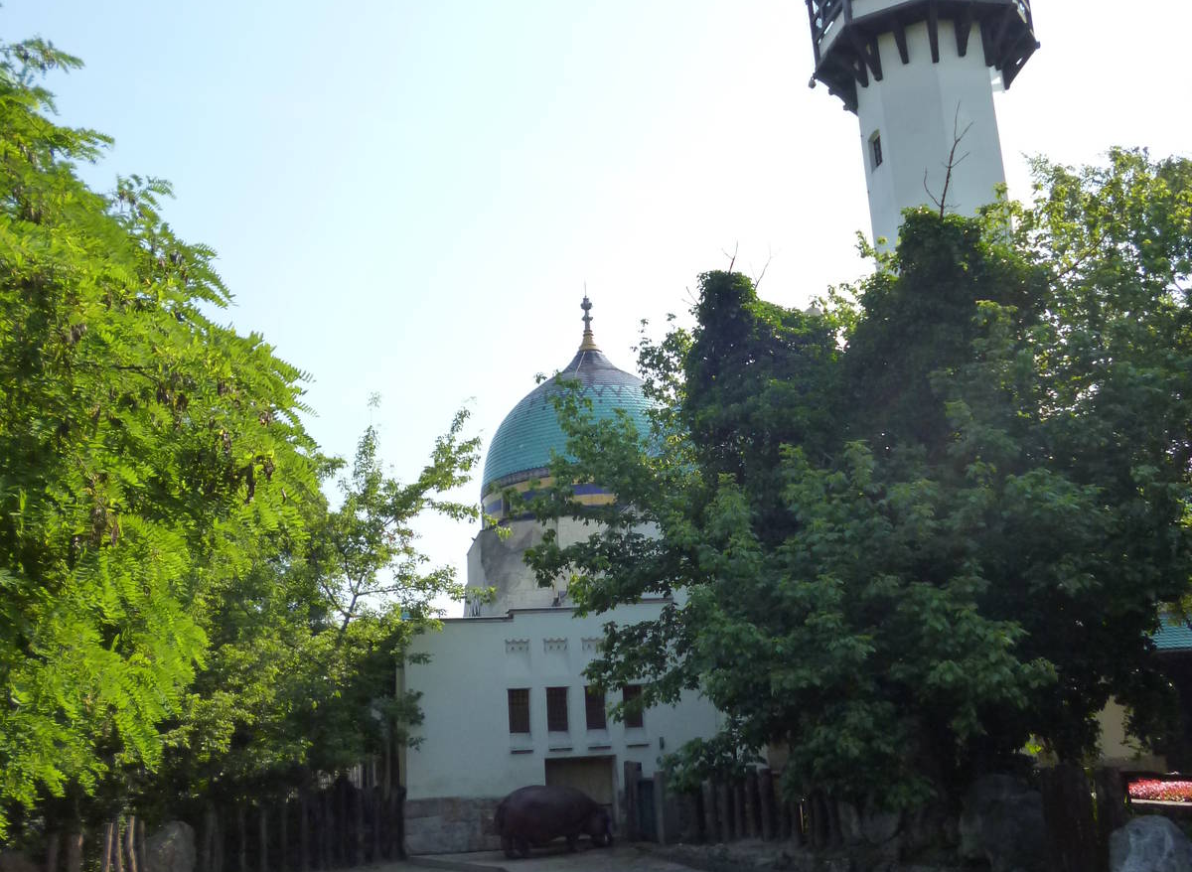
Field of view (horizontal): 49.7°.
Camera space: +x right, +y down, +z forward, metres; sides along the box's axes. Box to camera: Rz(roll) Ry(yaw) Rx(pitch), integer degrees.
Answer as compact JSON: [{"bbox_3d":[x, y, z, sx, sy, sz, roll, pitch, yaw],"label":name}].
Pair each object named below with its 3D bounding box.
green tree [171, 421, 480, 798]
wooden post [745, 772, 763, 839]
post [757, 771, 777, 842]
[{"bbox_3d":[-4.914,3.502,23.361,5.800,8.069,5.400,-3,-14,0],"label":"green tree"},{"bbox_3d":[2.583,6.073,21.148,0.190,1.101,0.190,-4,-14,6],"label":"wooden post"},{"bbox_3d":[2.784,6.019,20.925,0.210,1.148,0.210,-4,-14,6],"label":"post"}]

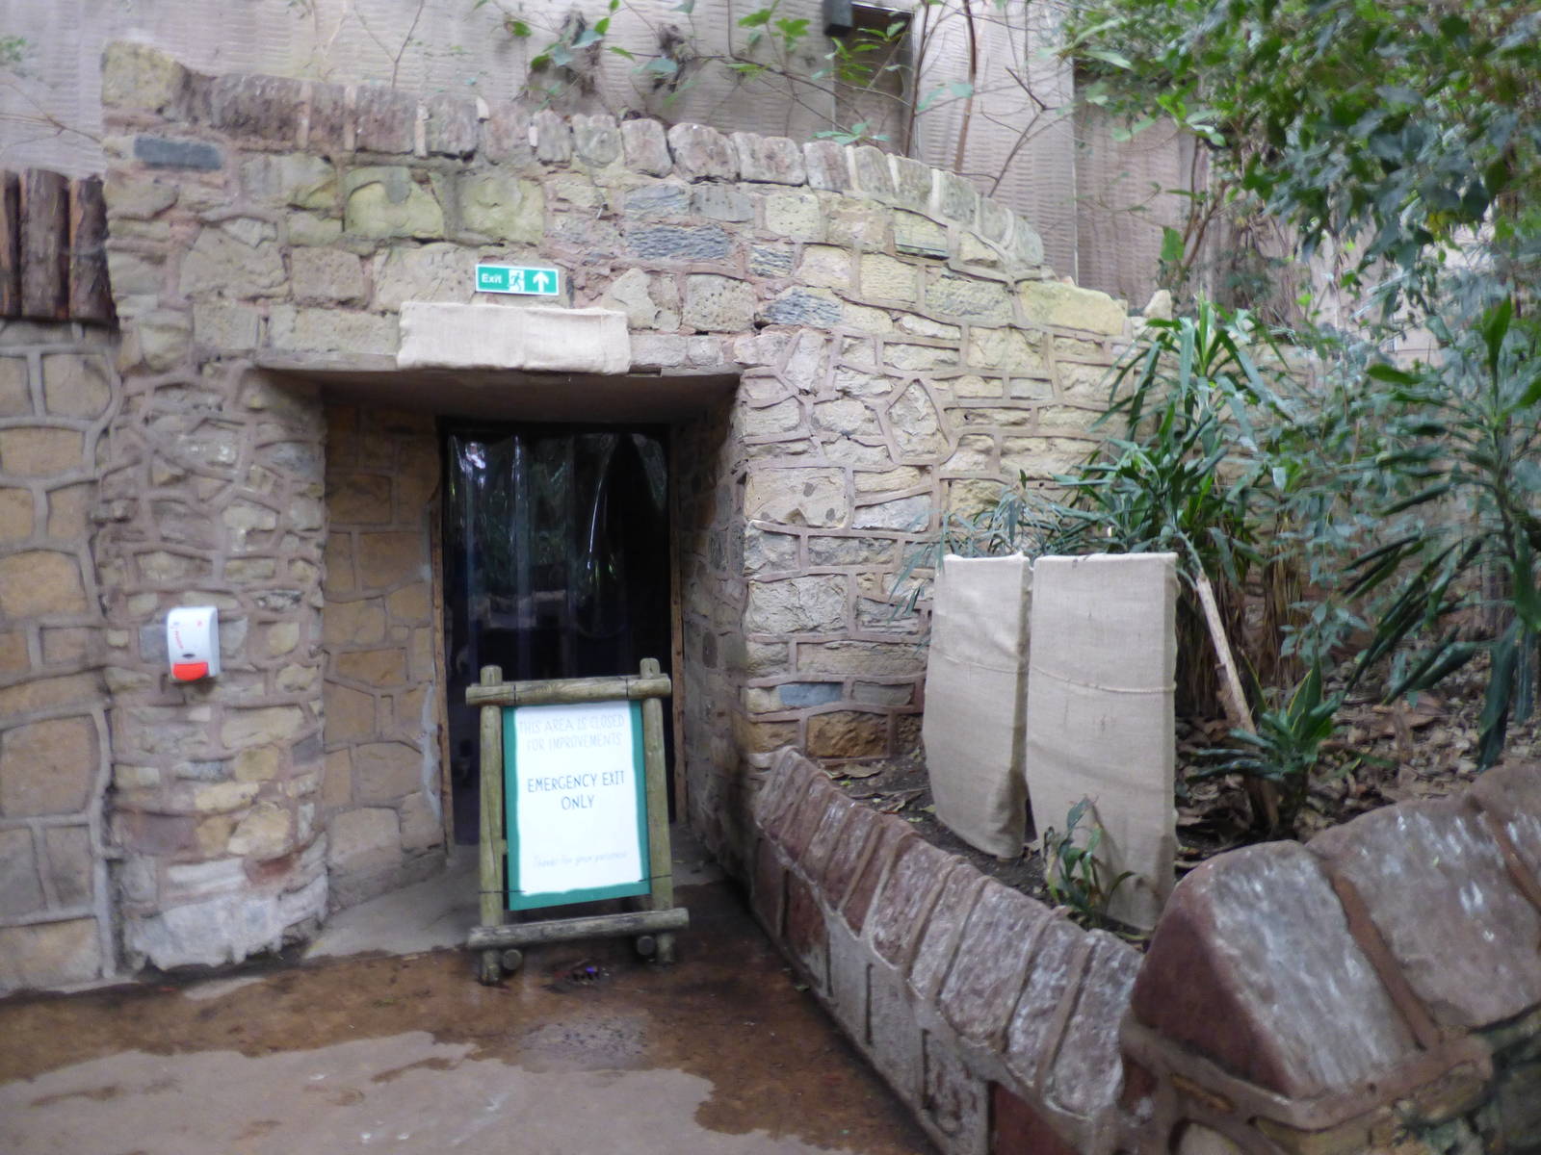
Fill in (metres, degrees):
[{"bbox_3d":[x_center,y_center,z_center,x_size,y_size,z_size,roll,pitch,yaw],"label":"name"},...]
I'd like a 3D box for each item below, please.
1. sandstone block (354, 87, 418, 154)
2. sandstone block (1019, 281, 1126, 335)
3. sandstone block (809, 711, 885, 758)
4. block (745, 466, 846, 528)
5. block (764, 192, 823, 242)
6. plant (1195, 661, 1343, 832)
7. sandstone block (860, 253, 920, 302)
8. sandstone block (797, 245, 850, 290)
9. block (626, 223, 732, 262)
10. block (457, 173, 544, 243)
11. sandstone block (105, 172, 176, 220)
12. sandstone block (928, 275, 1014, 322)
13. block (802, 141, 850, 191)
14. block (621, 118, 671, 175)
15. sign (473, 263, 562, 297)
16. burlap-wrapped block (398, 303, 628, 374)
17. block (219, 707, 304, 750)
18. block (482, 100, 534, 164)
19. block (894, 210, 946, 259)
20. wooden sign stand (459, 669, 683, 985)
[{"bbox_3d":[-1.420,-1.657,3.345,0.207,0.234,0.250,-1,1,-14],"label":"sandstone block"},{"bbox_3d":[1.381,-1.268,4.295,0.624,0.231,0.240,-2,1,-23],"label":"sandstone block"},{"bbox_3d":[0.303,0.645,3.729,0.337,0.178,0.130,-1,1,-12],"label":"sandstone block"},{"bbox_3d":[0.090,-0.327,3.681,0.412,0.251,0.140,-1,1,-12],"label":"block"},{"bbox_3d":[0.071,-1.413,3.549,0.224,0.179,0.150,-1,2,-13],"label":"block"},{"bbox_3d":[1.538,0.522,2.750,0.420,0.500,0.400,-1,1,0],"label":"plant"},{"bbox_3d":[0.456,-1.221,3.688,0.275,0.171,0.150,-1,2,-23],"label":"sandstone block"},{"bbox_3d":[0.187,-1.227,3.588,0.219,0.157,0.150,-1,2,-18],"label":"sandstone block"},{"bbox_3d":[-0.370,-1.317,3.561,0.416,0.123,0.130,-1,1,-14],"label":"block"},{"bbox_3d":[-1.011,-1.365,3.363,0.304,0.239,0.170,-1,2,-10],"label":"block"},{"bbox_3d":[-2.169,-1.305,3.128,0.217,0.159,0.180,-1,1,-14],"label":"sandstone block"},{"bbox_3d":[0.815,-1.183,3.845,0.434,0.163,0.160,-1,2,-23],"label":"sandstone block"},{"bbox_3d":[0.186,-1.627,3.600,0.188,0.185,0.200,-1,2,-18],"label":"block"},{"bbox_3d":[-0.505,-1.673,3.553,0.186,0.201,0.200,-1,1,-14],"label":"block"},{"bbox_3d":[-0.947,-1.115,3.341,0.300,0.100,0.012,-1,1,-11],"label":"sign"},{"bbox_3d":[-0.942,-0.879,3.304,0.806,0.210,0.080,-1,1,-14],"label":"burlap-wrapped block"},{"bbox_3d":[-1.696,0.498,3.018,0.252,0.120,0.140,-1,2,-14],"label":"block"},{"bbox_3d":[-1.005,-1.666,3.428,0.181,0.220,0.200,-1,1,-14],"label":"block"},{"bbox_3d":[0.585,-1.415,3.735,0.255,0.149,0.150,-1,2,-23],"label":"block"},{"bbox_3d":[-0.686,0.789,3.171,0.720,0.970,0.520,-1,1,-12],"label":"wooden sign stand"}]

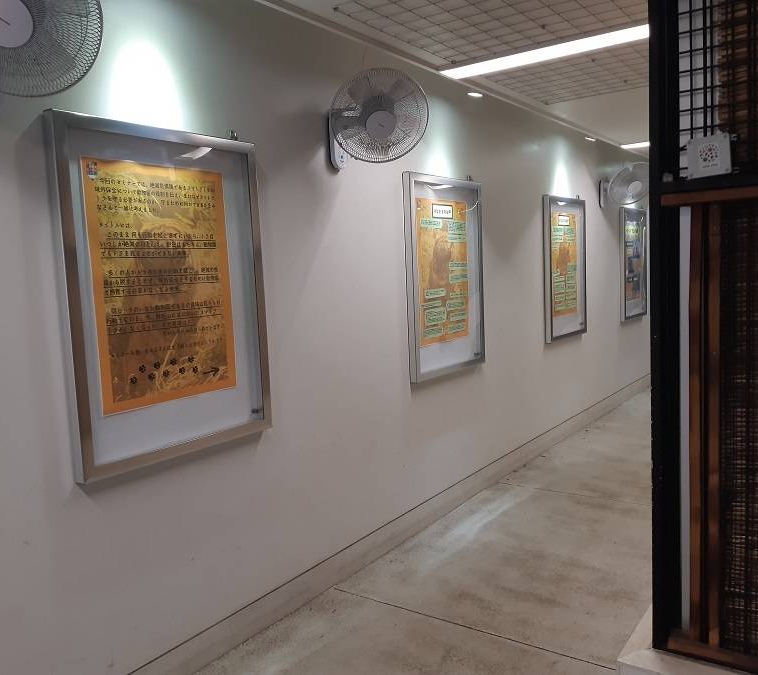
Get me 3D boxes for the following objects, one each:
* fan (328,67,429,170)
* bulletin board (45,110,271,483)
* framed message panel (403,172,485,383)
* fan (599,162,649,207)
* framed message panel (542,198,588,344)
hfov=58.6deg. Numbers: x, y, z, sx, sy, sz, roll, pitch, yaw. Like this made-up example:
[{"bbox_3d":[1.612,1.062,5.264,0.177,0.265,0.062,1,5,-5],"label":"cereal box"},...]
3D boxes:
[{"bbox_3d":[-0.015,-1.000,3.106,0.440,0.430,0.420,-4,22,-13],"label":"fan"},{"bbox_3d":[-0.745,-0.155,2.473,0.050,1.171,0.848,2,7,35],"label":"bulletin board"},{"bbox_3d":[0.418,-0.368,4.094,0.050,1.171,0.848,2,7,35],"label":"framed message panel"},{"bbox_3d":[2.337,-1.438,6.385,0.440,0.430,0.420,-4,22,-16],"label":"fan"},{"bbox_3d":[1.591,-0.582,5.729,0.050,1.171,0.848,2,7,35],"label":"framed message panel"}]

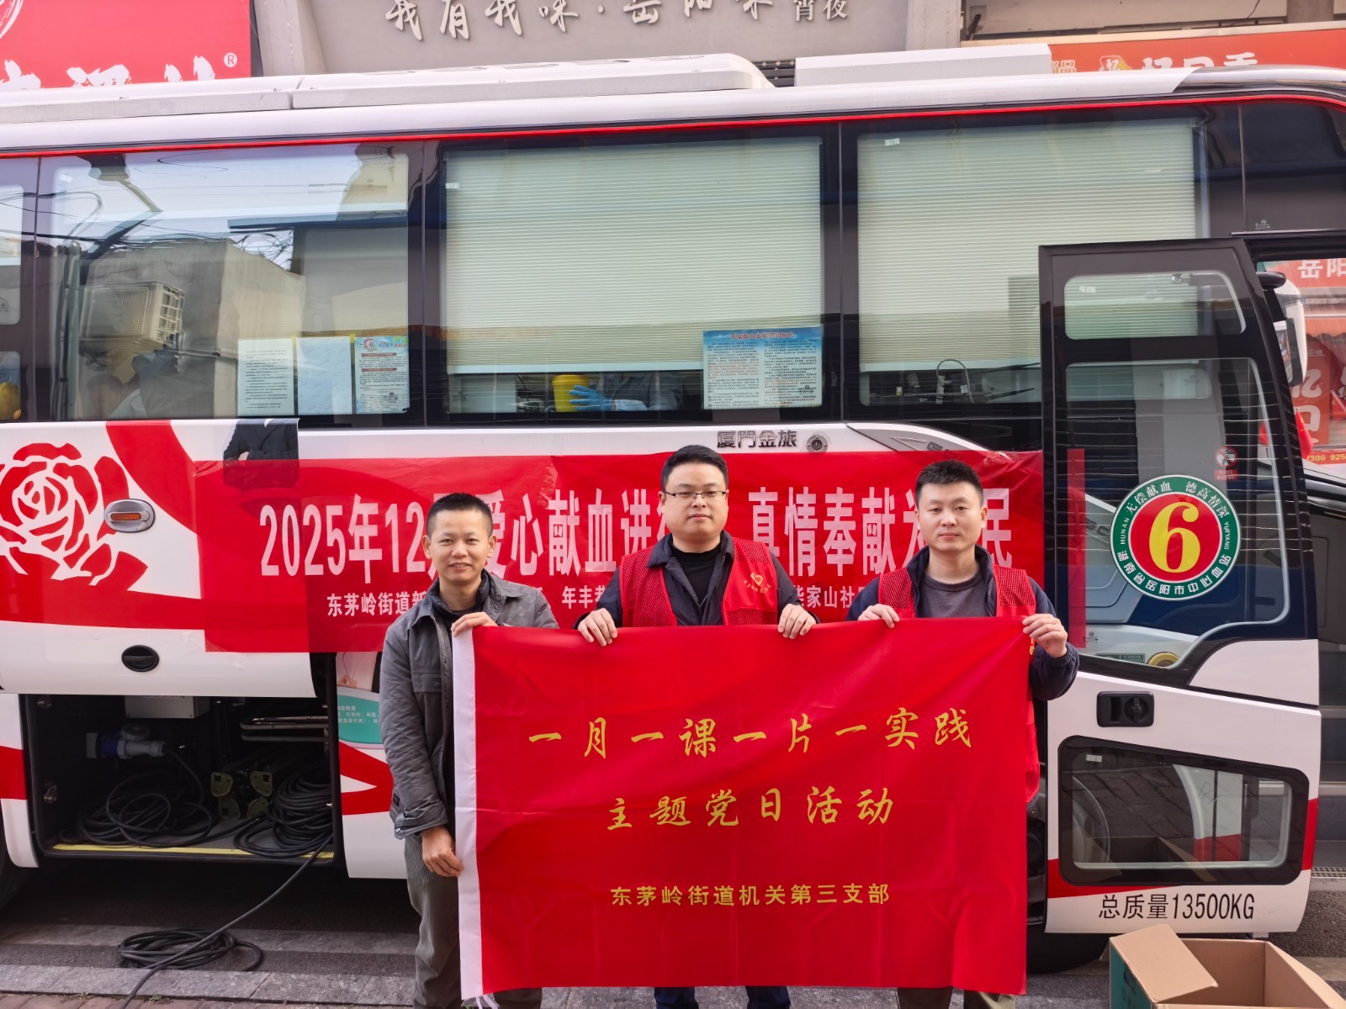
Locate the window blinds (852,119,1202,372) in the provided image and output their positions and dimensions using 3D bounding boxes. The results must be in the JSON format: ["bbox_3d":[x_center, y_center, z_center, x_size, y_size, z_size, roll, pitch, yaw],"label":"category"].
[{"bbox_3d":[1.267,-0.912,3.341,1.190,0.863,0.050,0,-3,5],"label":"window blinds"}]

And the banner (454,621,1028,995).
[{"bbox_3d":[0.165,0.773,2.381,1.440,0.965,0.080,0,0,3],"label":"banner"}]

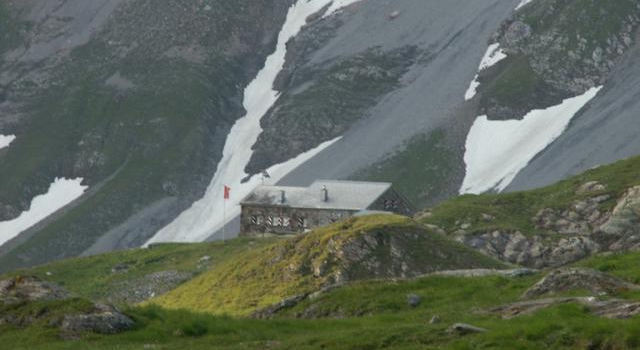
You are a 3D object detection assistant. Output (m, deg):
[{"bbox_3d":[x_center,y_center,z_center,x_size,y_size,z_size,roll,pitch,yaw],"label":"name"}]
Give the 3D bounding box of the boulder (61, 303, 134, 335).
[{"bbox_3d":[-10.671,6.930,180.000,3.500,1.500,2.400,2,1,0],"label":"boulder"}]

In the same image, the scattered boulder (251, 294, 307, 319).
[{"bbox_3d":[-2.211,7.007,200.000,2.900,1.350,2.000,2,1,0],"label":"scattered boulder"}]

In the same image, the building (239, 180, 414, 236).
[{"bbox_3d":[0.939,4.383,470.000,20.000,7.300,10.000,2,1,37],"label":"building"}]

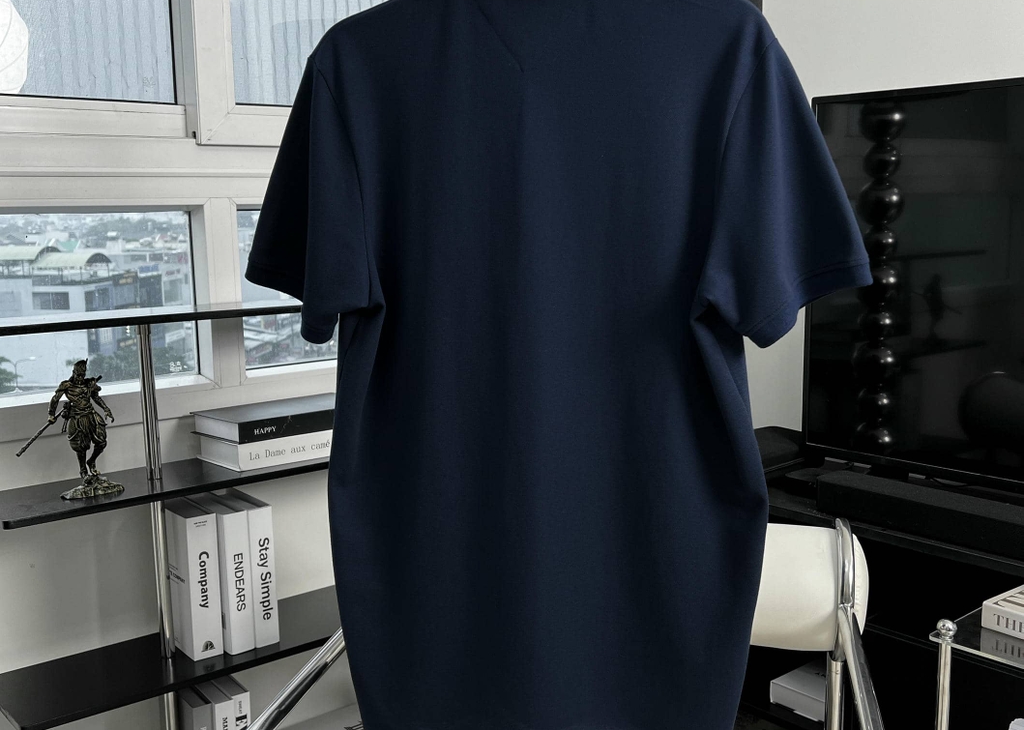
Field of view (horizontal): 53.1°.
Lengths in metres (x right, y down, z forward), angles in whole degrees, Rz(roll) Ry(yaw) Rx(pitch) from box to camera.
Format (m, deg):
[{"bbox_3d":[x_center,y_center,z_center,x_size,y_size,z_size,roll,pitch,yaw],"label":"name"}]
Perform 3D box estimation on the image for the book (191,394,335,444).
[{"bbox_3d":[-0.399,0.093,1.839,0.283,0.035,0.209,-8,7,-38],"label":"book"}]

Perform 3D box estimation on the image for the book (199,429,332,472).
[{"bbox_3d":[-0.396,0.133,1.836,0.274,0.045,0.197,-8,7,-38],"label":"book"}]

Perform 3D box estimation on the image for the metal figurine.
[{"bbox_3d":[-0.667,0.098,1.557,0.141,0.206,0.110,-6,11,-30],"label":"metal figurine"}]

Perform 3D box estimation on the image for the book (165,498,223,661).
[{"bbox_3d":[-0.547,0.355,1.726,0.049,0.241,0.146,-8,12,-40],"label":"book"}]

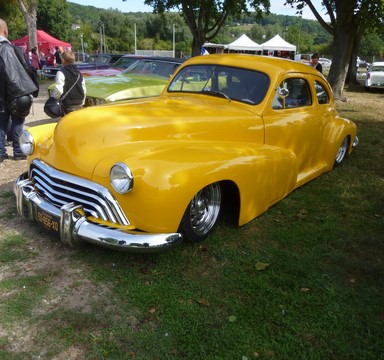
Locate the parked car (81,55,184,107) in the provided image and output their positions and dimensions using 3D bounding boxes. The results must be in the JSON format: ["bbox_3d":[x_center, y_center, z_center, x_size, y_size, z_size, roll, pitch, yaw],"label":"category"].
[{"bbox_3d":[-0.211,-1.838,7.355,1.930,1.350,5.100,17,25,38],"label":"parked car"}]

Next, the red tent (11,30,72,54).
[{"bbox_3d":[-11.462,-9.827,26.503,3.400,3.300,3.000,12,22,28],"label":"red tent"}]

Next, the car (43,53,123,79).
[{"bbox_3d":[-3.819,-4.930,15.684,1.920,1.330,4.950,17,25,38],"label":"car"}]

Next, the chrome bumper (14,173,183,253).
[{"bbox_3d":[-0.945,0.199,2.706,1.880,0.300,0.480,17,25,38],"label":"chrome bumper"}]

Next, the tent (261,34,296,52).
[{"bbox_3d":[7.247,-10.278,29.102,3.000,3.400,3.000,3,19,5],"label":"tent"}]

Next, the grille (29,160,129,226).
[{"bbox_3d":[-0.981,0.062,2.611,1.320,0.300,0.240,17,25,38],"label":"grille"}]

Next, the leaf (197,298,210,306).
[{"bbox_3d":[0.067,0.718,2.033,0.085,0.020,0.060,17,25,38],"label":"leaf"}]

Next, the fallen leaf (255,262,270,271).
[{"bbox_3d":[0.489,0.600,2.407,0.100,0.020,0.080,2,19,0],"label":"fallen leaf"}]

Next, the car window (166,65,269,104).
[{"bbox_3d":[0.214,-1.031,3.646,1.200,0.340,0.340,17,25,38],"label":"car window"}]

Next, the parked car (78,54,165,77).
[{"bbox_3d":[-1.620,-3.771,12.625,1.900,1.350,4.950,17,25,38],"label":"parked car"}]

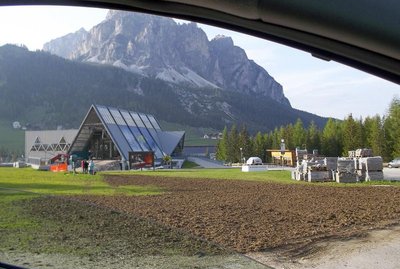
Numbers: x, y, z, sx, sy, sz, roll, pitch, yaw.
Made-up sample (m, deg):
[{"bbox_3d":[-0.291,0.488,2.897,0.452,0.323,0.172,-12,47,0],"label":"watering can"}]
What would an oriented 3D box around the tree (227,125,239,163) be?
[{"bbox_3d":[7.072,1.904,73.000,2.611,8.377,2.611,0,-5,0],"label":"tree"}]

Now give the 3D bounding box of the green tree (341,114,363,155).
[{"bbox_3d":[26.191,0.692,58.000,3.803,8.471,3.803,0,-5,0],"label":"green tree"}]

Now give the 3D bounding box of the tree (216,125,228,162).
[{"bbox_3d":[4.896,2.122,73.000,2.611,7.724,2.611,0,-5,0],"label":"tree"}]

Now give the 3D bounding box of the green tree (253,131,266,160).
[{"bbox_3d":[12.769,2.629,72.000,3.005,6.760,3.005,0,-5,0],"label":"green tree"}]

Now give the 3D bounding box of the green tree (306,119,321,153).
[{"bbox_3d":[21.313,1.361,63.000,2.629,7.793,2.629,0,-5,0],"label":"green tree"}]

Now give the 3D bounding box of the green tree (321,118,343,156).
[{"bbox_3d":[23.517,1.028,60.000,3.934,7.958,3.934,0,-5,0],"label":"green tree"}]

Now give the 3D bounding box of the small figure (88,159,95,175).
[{"bbox_3d":[-12.267,3.692,38.000,0.520,1.700,0.400,0,-5,0],"label":"small figure"}]

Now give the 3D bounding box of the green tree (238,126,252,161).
[{"bbox_3d":[9.764,1.931,72.000,3.005,8.155,3.005,0,-5,0],"label":"green tree"}]

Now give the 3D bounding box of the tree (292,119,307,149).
[{"bbox_3d":[19.277,1.114,65.000,2.712,8.428,2.712,0,-5,0],"label":"tree"}]

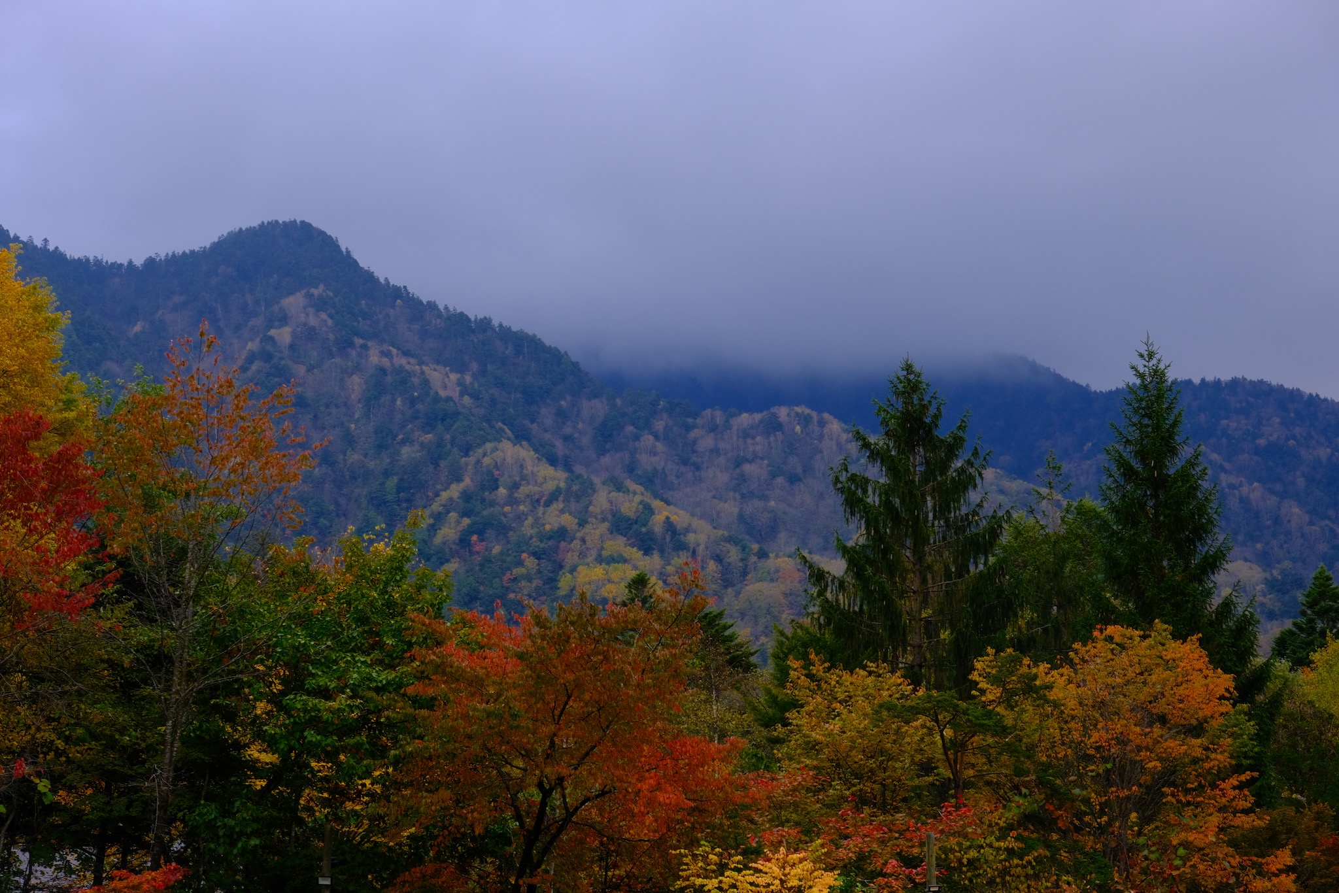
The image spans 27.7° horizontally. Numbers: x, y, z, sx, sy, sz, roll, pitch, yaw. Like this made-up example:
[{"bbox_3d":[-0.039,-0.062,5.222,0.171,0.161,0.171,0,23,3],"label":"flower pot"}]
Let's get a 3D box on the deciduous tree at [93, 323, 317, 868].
[{"bbox_3d":[-7.690,2.555,45.000,3.700,9.200,3.600,0,-6,0],"label":"deciduous tree"}]

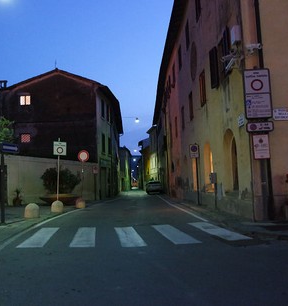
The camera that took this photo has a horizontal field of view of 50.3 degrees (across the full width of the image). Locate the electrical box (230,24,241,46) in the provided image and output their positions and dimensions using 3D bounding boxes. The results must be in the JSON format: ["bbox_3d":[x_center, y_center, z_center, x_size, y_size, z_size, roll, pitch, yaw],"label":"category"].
[{"bbox_3d":[2.607,-3.319,8.681,0.180,0.430,0.310,-1,-6,-4],"label":"electrical box"}]

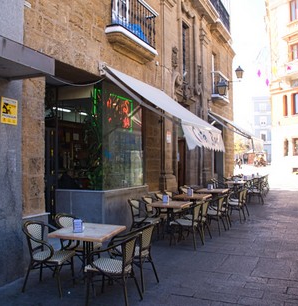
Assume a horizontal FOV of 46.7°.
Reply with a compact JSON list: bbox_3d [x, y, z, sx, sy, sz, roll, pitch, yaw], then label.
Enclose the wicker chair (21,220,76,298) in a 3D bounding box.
[{"bbox_3d":[-1.295,1.353,4.509,0.580,0.860,0.560,-1,-1,17],"label":"wicker chair"}]

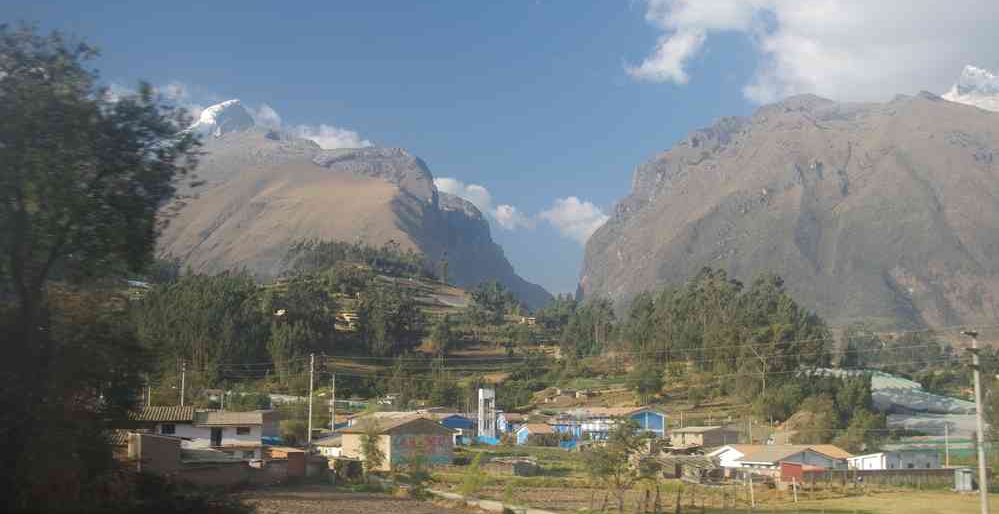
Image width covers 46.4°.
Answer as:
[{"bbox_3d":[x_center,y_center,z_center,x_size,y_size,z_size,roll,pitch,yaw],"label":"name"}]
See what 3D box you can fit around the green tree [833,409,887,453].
[{"bbox_3d":[54.990,26.720,178.550,7.640,6.970,7.260,-3,-9,17],"label":"green tree"}]

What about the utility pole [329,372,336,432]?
[{"bbox_3d":[-17.766,16.317,124.616,0.400,8.000,0.400,0,-9,0],"label":"utility pole"}]

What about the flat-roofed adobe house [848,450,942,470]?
[{"bbox_3d":[48.590,25.840,143.270,8.200,3.450,6.500,3,-10,-19],"label":"flat-roofed adobe house"}]

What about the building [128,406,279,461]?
[{"bbox_3d":[-31.776,19.192,124.721,14.300,6.200,6.600,1,-9,-6],"label":"building"}]

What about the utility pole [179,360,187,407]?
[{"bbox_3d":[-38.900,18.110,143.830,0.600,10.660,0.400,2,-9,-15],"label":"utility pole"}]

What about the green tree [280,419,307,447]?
[{"bbox_3d":[-21.198,18.780,120.339,3.100,4.400,3.100,0,-9,0],"label":"green tree"}]

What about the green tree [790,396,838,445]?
[{"bbox_3d":[52.540,27.520,195.690,7.840,8.810,7.440,-2,-9,15],"label":"green tree"}]

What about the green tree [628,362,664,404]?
[{"bbox_3d":[30.900,26.660,245.690,7.280,8.810,6.920,-1,-9,7],"label":"green tree"}]

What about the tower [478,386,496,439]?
[{"bbox_3d":[-1.980,26.030,192.690,2.250,8.850,2.250,3,-10,-21],"label":"tower"}]

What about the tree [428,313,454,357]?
[{"bbox_3d":[-18.910,25.650,381.080,8.210,13.760,7.800,0,-9,-3],"label":"tree"}]

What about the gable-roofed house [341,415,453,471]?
[{"bbox_3d":[-9.759,18.230,113.153,7.200,4.700,9.500,7,-11,-35],"label":"gable-roofed house"}]

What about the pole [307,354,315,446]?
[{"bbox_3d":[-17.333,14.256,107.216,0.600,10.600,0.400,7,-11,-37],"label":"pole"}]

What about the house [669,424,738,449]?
[{"bbox_3d":[32.240,28.546,185.218,7.700,3.500,6.600,8,-12,-42],"label":"house"}]

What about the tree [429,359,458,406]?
[{"bbox_3d":[-12.590,28.400,262.860,6.530,11.000,6.210,0,-9,-3],"label":"tree"}]

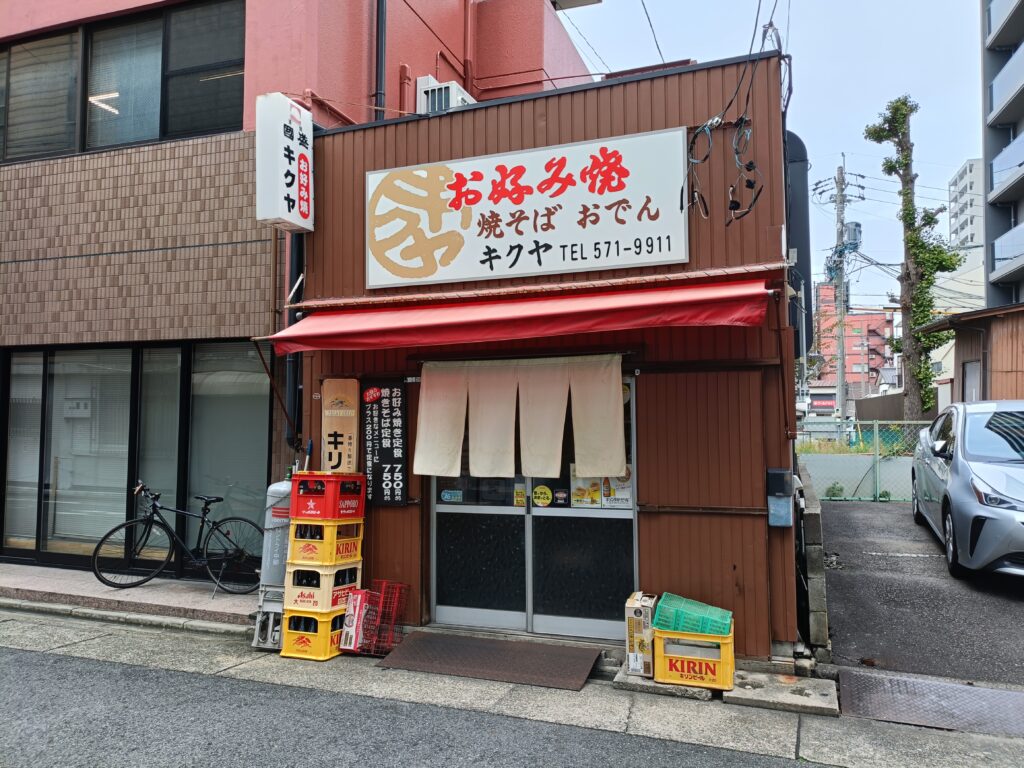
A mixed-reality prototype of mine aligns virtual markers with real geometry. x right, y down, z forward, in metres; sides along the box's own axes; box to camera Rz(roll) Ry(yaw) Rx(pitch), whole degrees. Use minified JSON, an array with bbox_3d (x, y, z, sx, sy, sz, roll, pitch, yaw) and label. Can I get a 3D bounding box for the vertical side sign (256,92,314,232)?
[{"bbox_3d":[-1.719,-1.658,5.634,0.210,0.945,0.410,-1,-4,20],"label":"vertical side sign"}]

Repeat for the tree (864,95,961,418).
[{"bbox_3d":[8.371,-2.239,15.637,1.950,7.200,1.800,-2,-4,28],"label":"tree"}]

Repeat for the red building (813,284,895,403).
[{"bbox_3d":[49.626,-2.892,109.218,11.500,22.000,10.000,-1,-4,12],"label":"red building"}]

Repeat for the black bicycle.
[{"bbox_3d":[-2.908,1.355,6.565,1.690,0.980,0.500,-1,-4,13],"label":"black bicycle"}]

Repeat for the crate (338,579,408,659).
[{"bbox_3d":[-0.992,1.684,5.326,0.380,0.450,0.330,-1,-4,20],"label":"crate"}]

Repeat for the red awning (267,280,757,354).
[{"bbox_3d":[-0.071,-0.432,4.979,3.420,0.410,0.520,-1,-4,20],"label":"red awning"}]

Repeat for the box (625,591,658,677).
[{"bbox_3d":[0.821,1.580,4.646,0.155,0.412,0.290,-1,-4,18],"label":"box"}]

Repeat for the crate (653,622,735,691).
[{"bbox_3d":[1.127,1.625,4.513,0.455,0.310,0.370,-1,-4,20],"label":"crate"}]

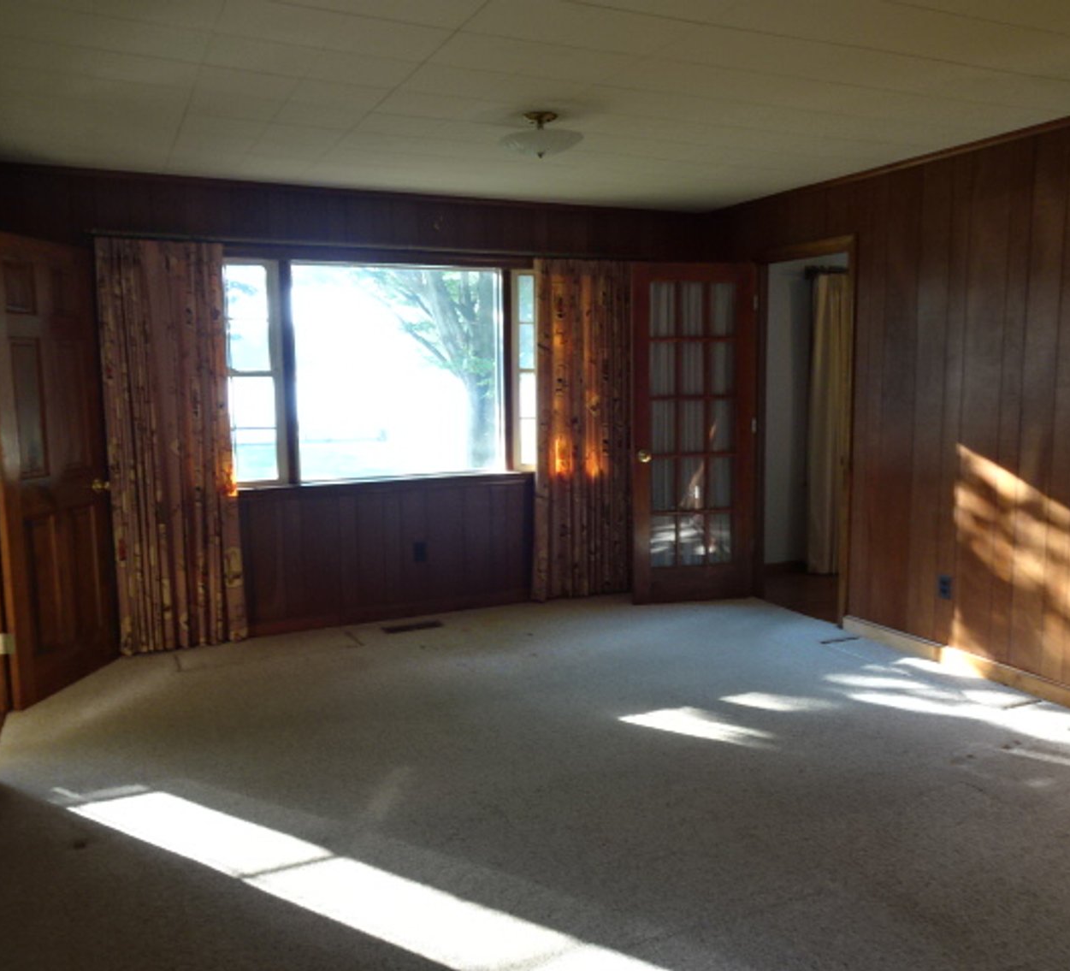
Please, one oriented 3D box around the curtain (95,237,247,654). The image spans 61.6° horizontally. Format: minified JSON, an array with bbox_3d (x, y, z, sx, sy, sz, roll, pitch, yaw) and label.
[{"bbox_3d":[-1.850,-0.185,4.572,0.620,2.060,0.100,-4,8,-25],"label":"curtain"}]

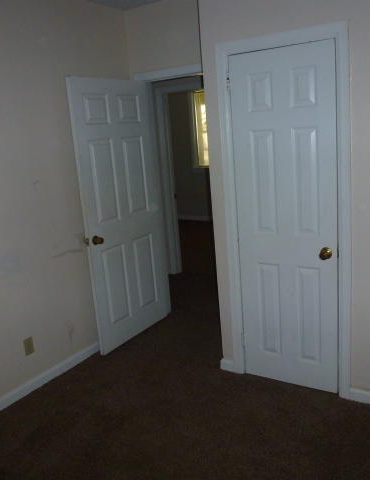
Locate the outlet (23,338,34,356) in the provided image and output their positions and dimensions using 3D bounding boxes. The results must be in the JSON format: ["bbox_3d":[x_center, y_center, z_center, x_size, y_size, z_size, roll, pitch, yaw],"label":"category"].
[{"bbox_3d":[-1.058,0.721,3.010,0.010,0.113,0.070,3,14,32],"label":"outlet"}]

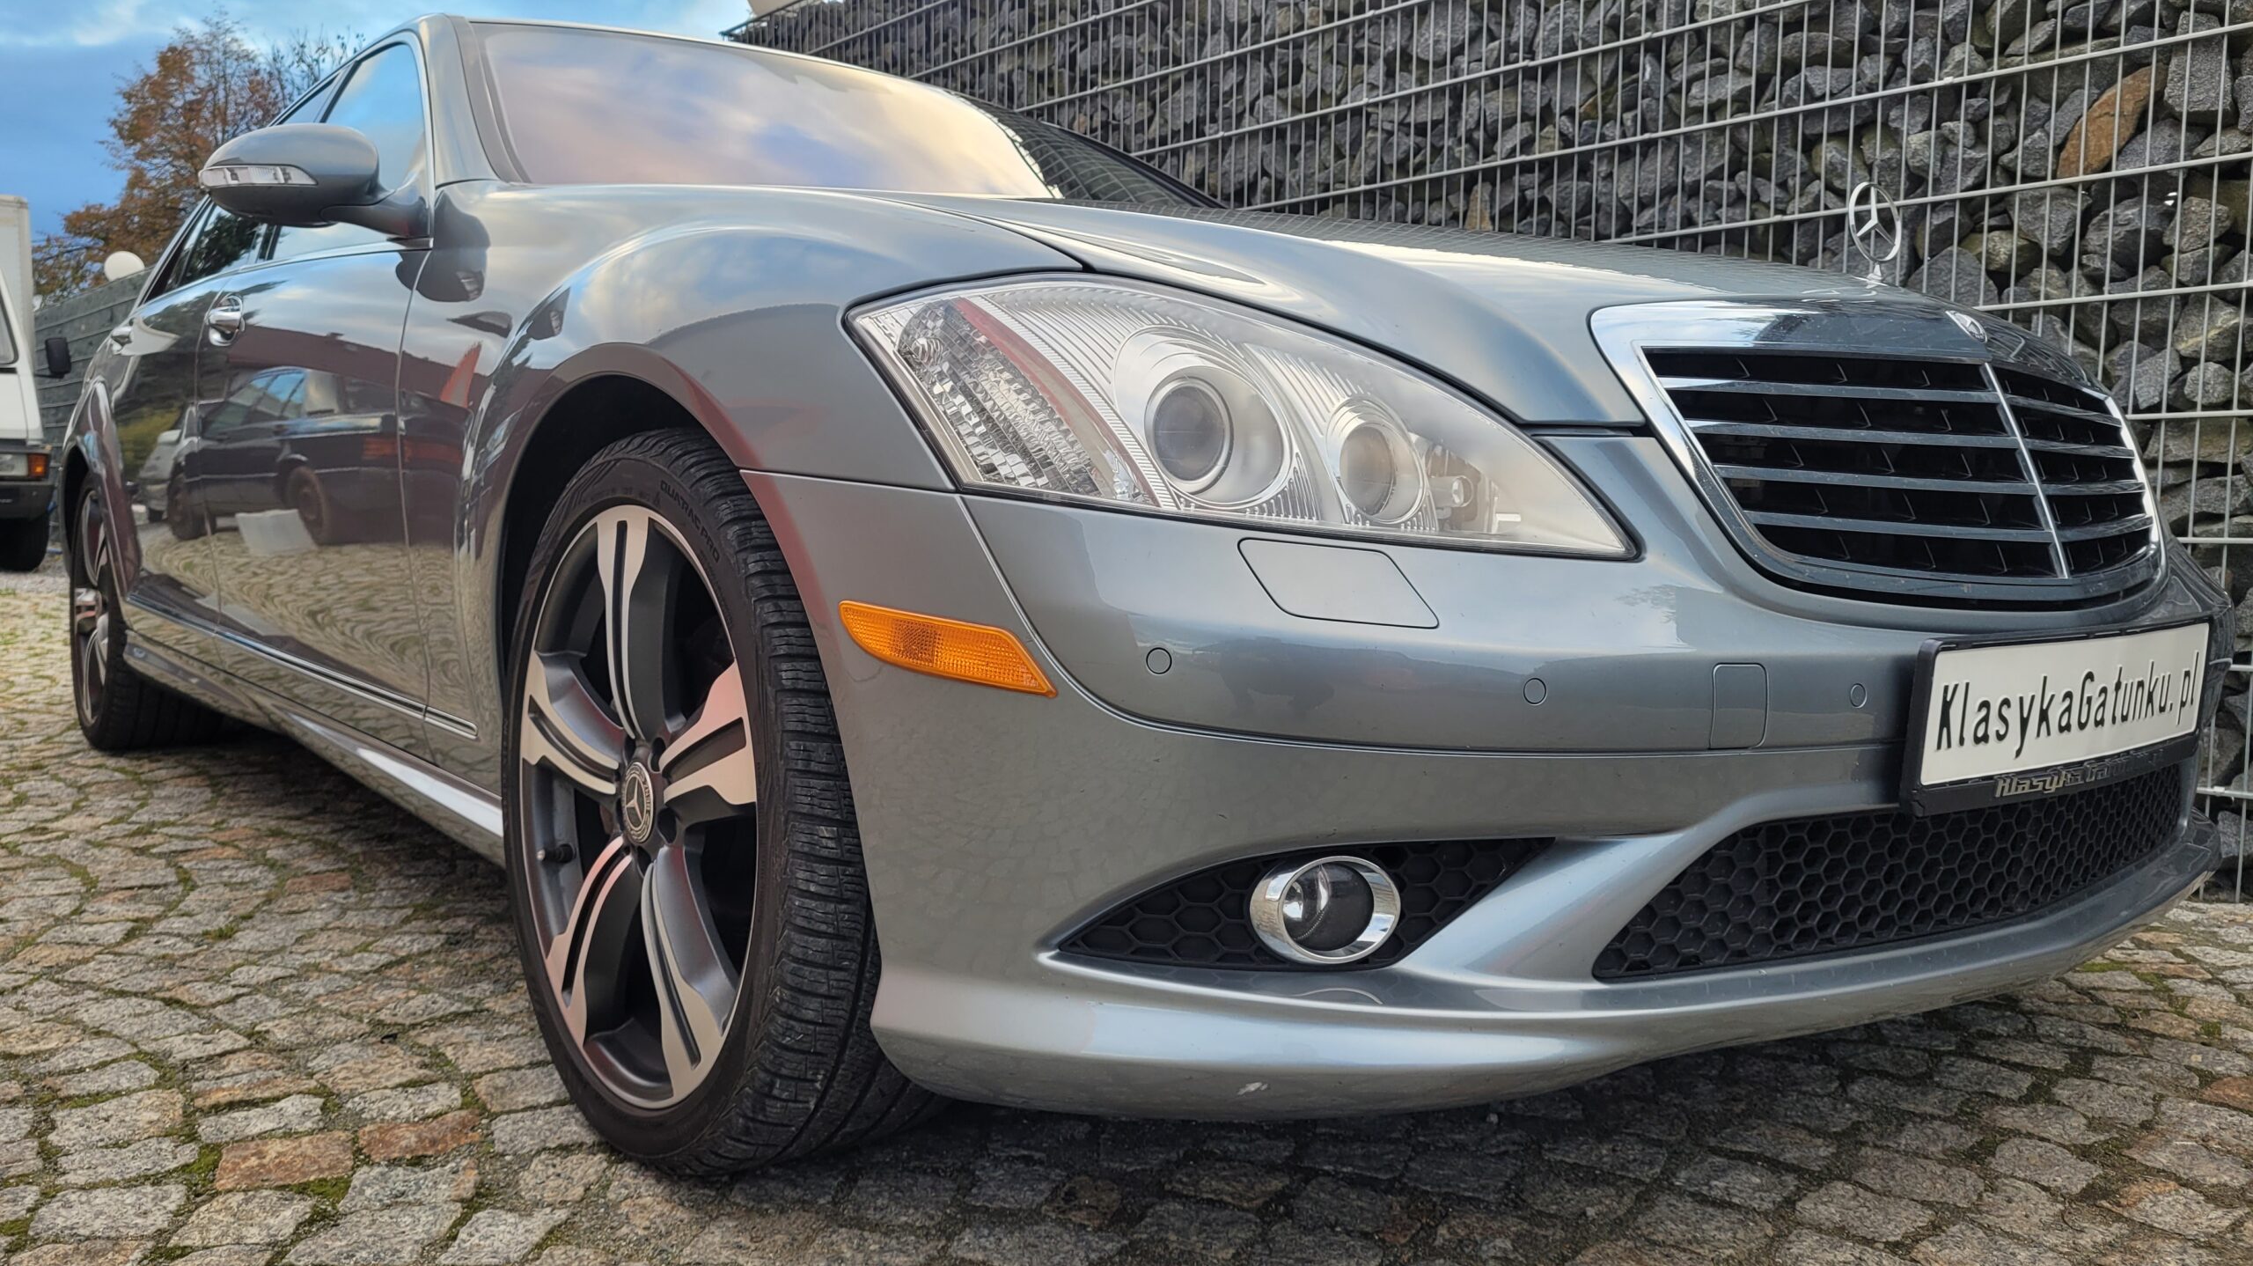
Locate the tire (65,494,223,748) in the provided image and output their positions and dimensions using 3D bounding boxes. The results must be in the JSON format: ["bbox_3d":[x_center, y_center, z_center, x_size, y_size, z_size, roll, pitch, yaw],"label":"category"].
[{"bbox_3d":[-2.351,-0.070,4.072,0.257,0.680,0.680,-1,5,-39],"label":"tire"}]

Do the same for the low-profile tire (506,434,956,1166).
[{"bbox_3d":[-0.366,0.142,1.617,0.257,0.680,0.680,-1,5,-39],"label":"low-profile tire"}]

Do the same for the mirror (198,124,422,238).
[{"bbox_3d":[-1.039,-0.574,2.158,0.220,0.160,0.240,-1,5,-39],"label":"mirror"}]

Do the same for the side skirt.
[{"bbox_3d":[-1.385,0.123,2.744,0.112,0.117,2.370,-1,5,-39],"label":"side skirt"}]

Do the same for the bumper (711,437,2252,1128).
[{"bbox_3d":[0.602,0.082,1.685,1.860,0.490,0.660,-1,5,-39],"label":"bumper"}]

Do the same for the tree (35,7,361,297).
[{"bbox_3d":[-15.386,-6.018,28.296,5.700,8.462,5.500,-1,5,-30],"label":"tree"}]

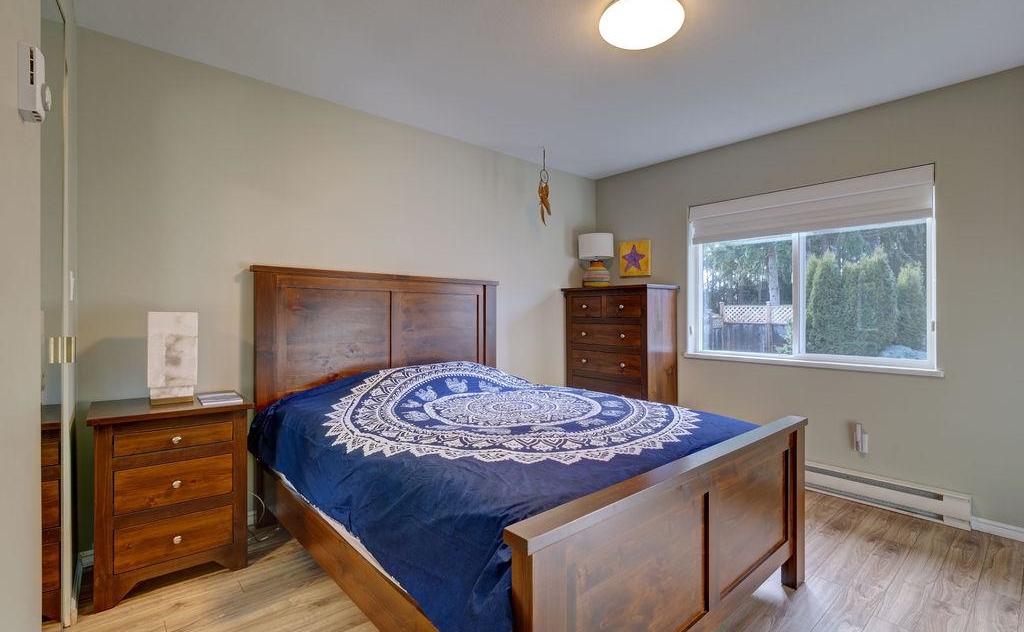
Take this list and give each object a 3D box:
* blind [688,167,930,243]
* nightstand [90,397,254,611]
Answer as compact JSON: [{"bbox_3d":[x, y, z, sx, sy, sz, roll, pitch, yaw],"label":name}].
[{"bbox_3d":[1.934,-0.718,3.258,0.085,0.305,1.474,0,1,-41],"label":"blind"},{"bbox_3d":[-1.555,0.777,2.170,0.576,0.755,0.470,0,1,-41],"label":"nightstand"}]

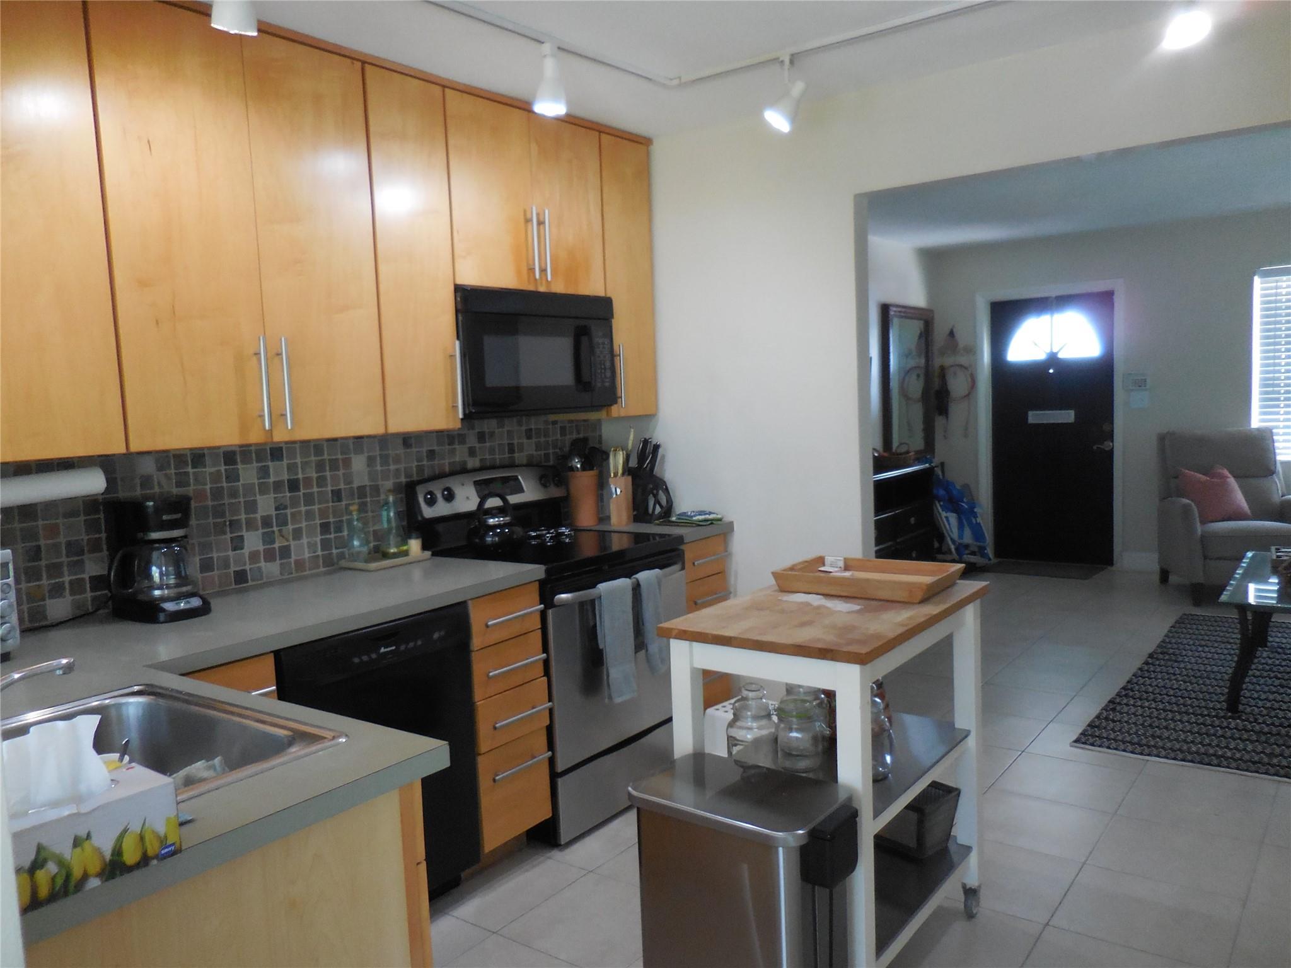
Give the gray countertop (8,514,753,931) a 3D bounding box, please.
[{"bbox_3d":[-0.423,0.307,2.451,1.587,0.036,2.890,1,6,38],"label":"gray countertop"}]

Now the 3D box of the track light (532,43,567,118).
[{"bbox_3d":[-0.277,-1.163,2.676,0.098,0.194,0.098,-3,5,0],"label":"track light"}]

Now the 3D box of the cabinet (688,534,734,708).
[{"bbox_3d":[0.030,0.590,3.858,0.580,0.775,0.292,2,7,38],"label":"cabinet"}]

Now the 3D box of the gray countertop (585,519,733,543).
[{"bbox_3d":[-0.004,0.179,3.758,0.645,0.036,0.299,1,6,38],"label":"gray countertop"}]

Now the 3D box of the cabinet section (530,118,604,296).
[{"bbox_3d":[-0.406,-1.005,3.526,0.324,0.607,0.379,1,6,37],"label":"cabinet section"}]

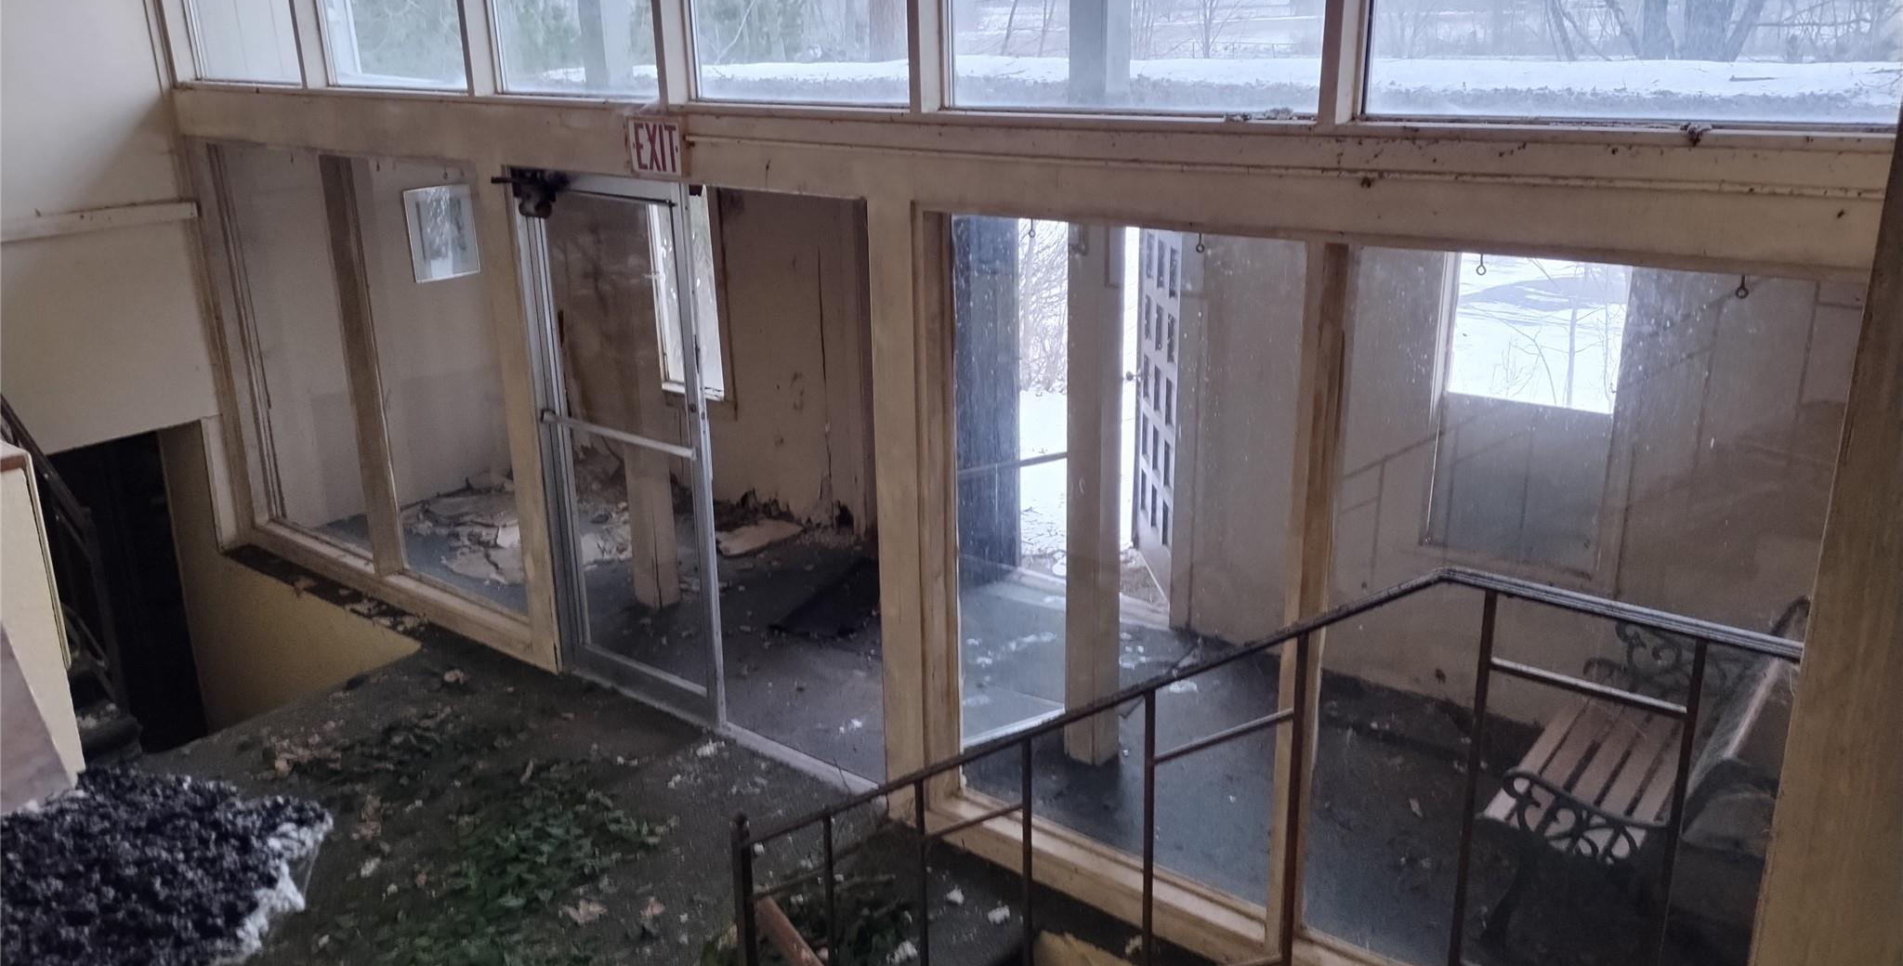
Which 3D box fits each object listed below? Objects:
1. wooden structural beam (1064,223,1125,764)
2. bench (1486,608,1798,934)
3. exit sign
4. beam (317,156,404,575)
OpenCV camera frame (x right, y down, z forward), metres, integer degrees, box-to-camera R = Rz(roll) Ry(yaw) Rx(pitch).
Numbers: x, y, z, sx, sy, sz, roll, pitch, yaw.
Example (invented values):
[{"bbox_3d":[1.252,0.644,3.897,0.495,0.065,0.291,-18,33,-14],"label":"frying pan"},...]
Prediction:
[{"bbox_3d":[0.519,0.016,5.058,0.145,2.187,0.145,13,22,36],"label":"wooden structural beam"},{"bbox_3d":[2.211,0.892,4.430,0.642,0.853,1.274,13,22,36],"label":"bench"},{"bbox_3d":[-1.024,-1.180,4.853,0.273,0.201,0.055,13,22,36],"label":"exit sign"},{"bbox_3d":[-2.844,-0.524,6.680,0.070,2.056,0.130,13,22,36],"label":"beam"}]

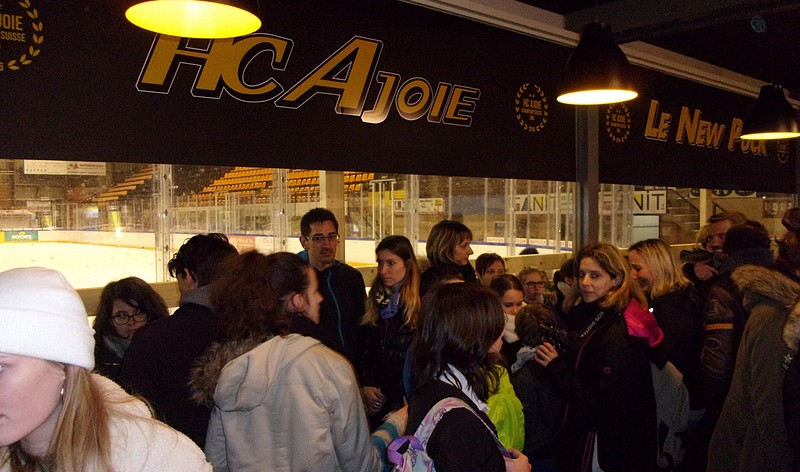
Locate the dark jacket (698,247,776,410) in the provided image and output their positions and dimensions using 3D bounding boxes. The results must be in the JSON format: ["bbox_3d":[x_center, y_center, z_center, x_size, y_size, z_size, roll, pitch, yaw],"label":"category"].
[{"bbox_3d":[1.579,0.428,2.962,0.500,0.760,0.340,-1,2,-20],"label":"dark jacket"}]

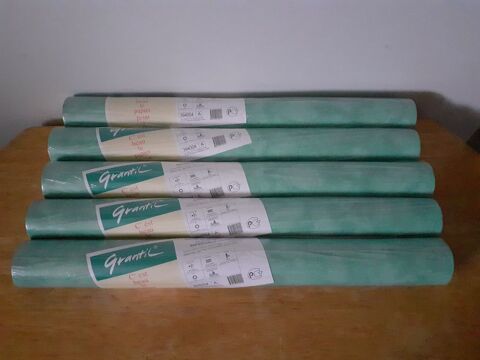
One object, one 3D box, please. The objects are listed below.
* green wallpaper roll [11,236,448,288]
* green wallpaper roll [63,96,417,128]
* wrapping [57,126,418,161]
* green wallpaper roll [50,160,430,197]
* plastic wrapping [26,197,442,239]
[{"bbox_3d":[-0.008,0.106,0.478,0.530,0.059,0.059,0,61,0],"label":"green wallpaper roll"},{"bbox_3d":[0.000,-0.099,0.592,0.530,0.059,0.059,0,61,0],"label":"green wallpaper roll"},{"bbox_3d":[-0.007,-0.048,0.563,0.530,0.059,0.059,0,61,0],"label":"wrapping"},{"bbox_3d":[-0.002,0.003,0.535,0.530,0.059,0.059,0,61,0],"label":"green wallpaper roll"},{"bbox_3d":[-0.007,0.054,0.507,0.530,0.059,0.059,0,61,0],"label":"plastic wrapping"}]

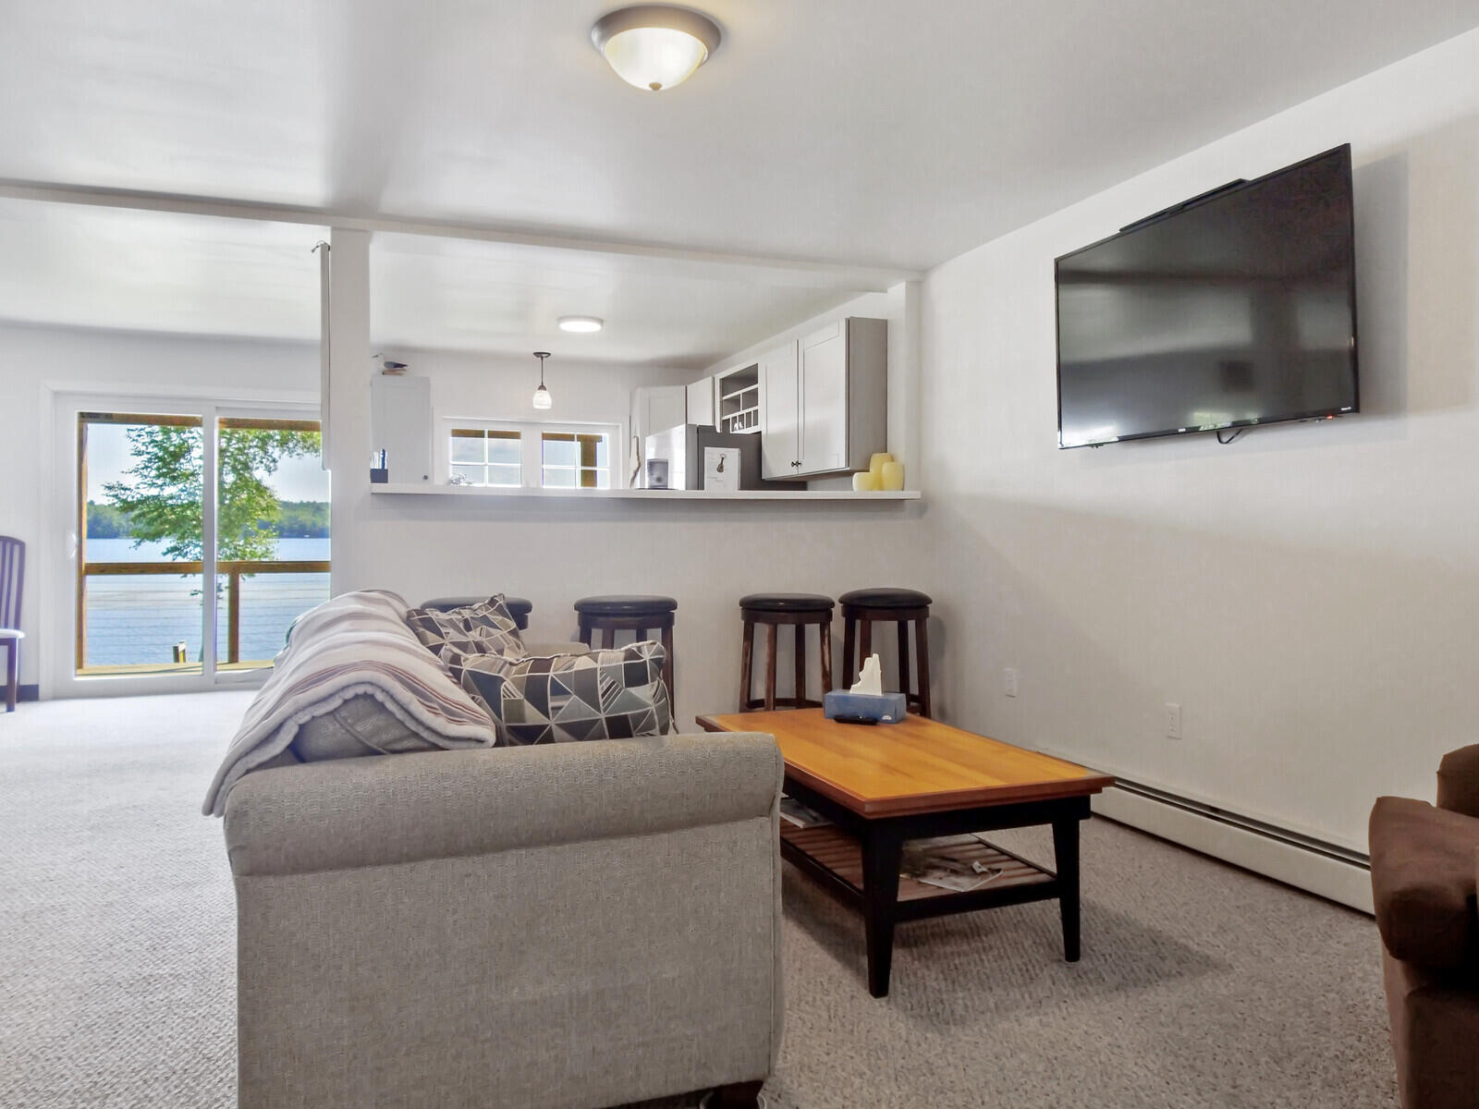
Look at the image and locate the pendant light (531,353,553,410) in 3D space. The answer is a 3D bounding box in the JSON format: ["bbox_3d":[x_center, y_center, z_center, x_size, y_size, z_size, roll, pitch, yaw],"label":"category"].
[{"bbox_3d":[-1.377,-1.206,6.560,0.128,0.396,0.128,-1,2,-23],"label":"pendant light"}]

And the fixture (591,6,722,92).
[{"bbox_3d":[-0.210,-1.248,2.392,0.330,0.137,0.330,0,1,0],"label":"fixture"}]

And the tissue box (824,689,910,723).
[{"bbox_3d":[0.394,0.473,2.927,0.227,0.075,0.112,0,2,26],"label":"tissue box"}]

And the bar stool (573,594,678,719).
[{"bbox_3d":[-0.468,0.592,3.883,0.440,0.822,0.440,-1,2,-23],"label":"bar stool"}]

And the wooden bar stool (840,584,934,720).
[{"bbox_3d":[0.683,0.575,4.374,0.440,0.822,0.440,0,1,0],"label":"wooden bar stool"}]

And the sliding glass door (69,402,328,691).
[{"bbox_3d":[-3.682,-0.054,6.529,1.700,1.960,0.130,-1,2,-23],"label":"sliding glass door"}]

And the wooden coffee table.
[{"bbox_3d":[0.407,0.792,2.791,0.710,0.472,1.110,-1,2,-21],"label":"wooden coffee table"}]

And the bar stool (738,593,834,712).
[{"bbox_3d":[0.206,0.561,4.034,0.420,0.780,0.420,0,1,0],"label":"bar stool"}]

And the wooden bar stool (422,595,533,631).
[{"bbox_3d":[-0.979,0.574,3.531,0.420,0.790,0.420,-1,2,-23],"label":"wooden bar stool"}]

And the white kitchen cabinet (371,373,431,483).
[{"bbox_3d":[-2.290,-0.809,6.306,0.390,0.740,0.330,-1,2,-23],"label":"white kitchen cabinet"}]

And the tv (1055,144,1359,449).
[{"bbox_3d":[1.442,-0.748,3.042,0.060,0.710,1.140,-4,3,-23],"label":"tv"}]

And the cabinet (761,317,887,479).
[{"bbox_3d":[0.463,-0.872,5.518,0.270,0.800,1.080,-1,2,-23],"label":"cabinet"}]

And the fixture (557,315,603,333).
[{"bbox_3d":[-0.992,-1.442,5.879,0.295,0.045,0.295,0,1,0],"label":"fixture"}]

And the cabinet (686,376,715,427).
[{"bbox_3d":[-0.124,-0.977,6.483,0.320,0.400,0.520,-1,2,-23],"label":"cabinet"}]

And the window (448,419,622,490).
[{"bbox_3d":[-1.612,-0.703,7.409,1.360,0.680,0.120,-1,2,-23],"label":"window"}]

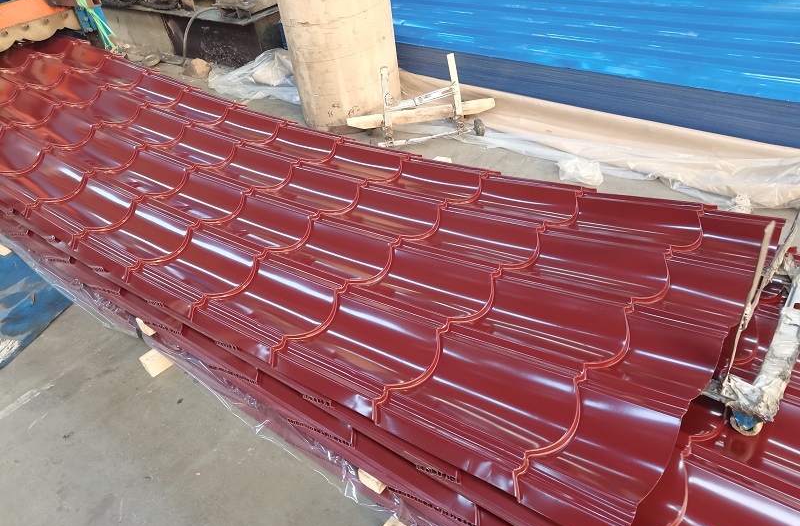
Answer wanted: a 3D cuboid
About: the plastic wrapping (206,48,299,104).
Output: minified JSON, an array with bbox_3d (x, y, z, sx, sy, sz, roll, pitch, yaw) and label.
[{"bbox_3d":[-0.815,-1.204,3.735,0.880,0.170,0.550,22,47,34],"label":"plastic wrapping"}]

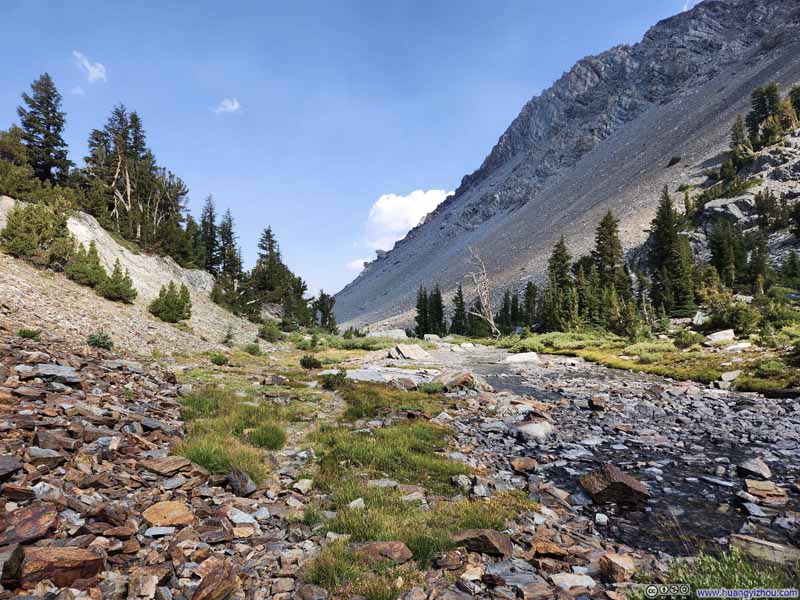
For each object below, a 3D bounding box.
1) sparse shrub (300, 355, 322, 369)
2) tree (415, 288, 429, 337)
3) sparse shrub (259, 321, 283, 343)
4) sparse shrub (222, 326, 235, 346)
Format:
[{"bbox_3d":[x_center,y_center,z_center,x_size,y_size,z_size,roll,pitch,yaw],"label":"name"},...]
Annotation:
[{"bbox_3d":[-2.581,1.794,15.500,0.633,0.408,0.570,0,-1,-9],"label":"sparse shrub"},{"bbox_3d":[2.225,1.345,55.000,1.448,5.484,1.448,0,-1,2],"label":"tree"},{"bbox_3d":[-6.822,1.659,28.000,1.228,1.159,1.228,0,-1,-14],"label":"sparse shrub"},{"bbox_3d":[-8.067,1.717,25.000,0.537,0.941,0.537,0,-1,-18],"label":"sparse shrub"}]

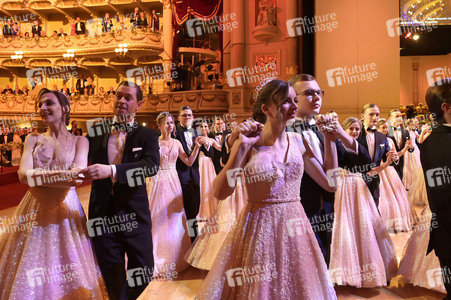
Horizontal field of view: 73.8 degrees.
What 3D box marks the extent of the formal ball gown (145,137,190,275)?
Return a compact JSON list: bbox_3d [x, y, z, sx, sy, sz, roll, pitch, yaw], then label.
[{"bbox_3d":[-0.660,0.598,3.420,0.680,1.410,0.660,0,2,-12],"label":"formal ball gown"}]

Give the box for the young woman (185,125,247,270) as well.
[{"bbox_3d":[0.083,0.454,3.550,0.850,1.680,0.720,0,2,-12],"label":"young woman"}]

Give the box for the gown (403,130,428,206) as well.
[{"bbox_3d":[3.773,0.342,5.950,0.620,1.420,0.660,0,2,-14],"label":"gown"}]

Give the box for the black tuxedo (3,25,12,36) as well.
[{"bbox_3d":[-12.337,-6.378,17.022,0.540,1.450,0.340,-1,2,-37],"label":"black tuxedo"}]

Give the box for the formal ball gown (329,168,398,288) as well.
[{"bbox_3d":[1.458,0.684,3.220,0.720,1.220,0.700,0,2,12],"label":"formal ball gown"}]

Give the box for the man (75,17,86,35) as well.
[{"bbox_3d":[-7.700,-6.180,15.950,0.560,1.770,0.330,-1,1,-13],"label":"man"}]

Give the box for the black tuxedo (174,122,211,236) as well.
[{"bbox_3d":[-0.428,0.463,3.900,0.620,1.520,0.420,0,2,-7],"label":"black tuxedo"}]

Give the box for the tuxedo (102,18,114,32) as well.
[{"bbox_3d":[-6.232,-6.279,16.022,0.560,1.450,0.360,-1,2,-21],"label":"tuxedo"}]

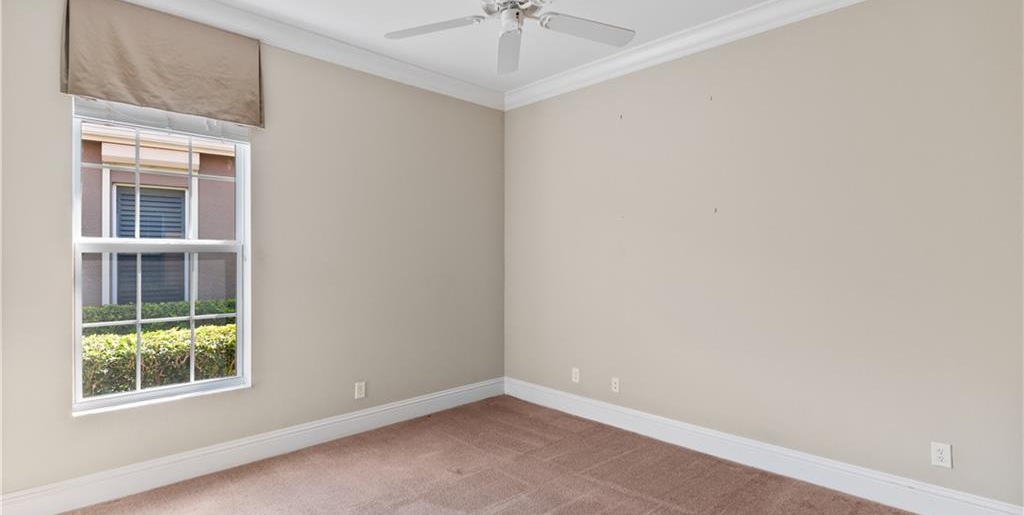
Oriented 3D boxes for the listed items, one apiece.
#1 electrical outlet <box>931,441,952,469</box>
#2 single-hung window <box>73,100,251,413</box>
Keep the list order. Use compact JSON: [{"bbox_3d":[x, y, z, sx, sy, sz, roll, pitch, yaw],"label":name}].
[{"bbox_3d":[2.281,1.049,2.562,0.010,0.118,0.074,0,0,-44],"label":"electrical outlet"},{"bbox_3d":[-2.139,-0.070,3.020,0.901,1.904,0.100,0,0,-44],"label":"single-hung window"}]

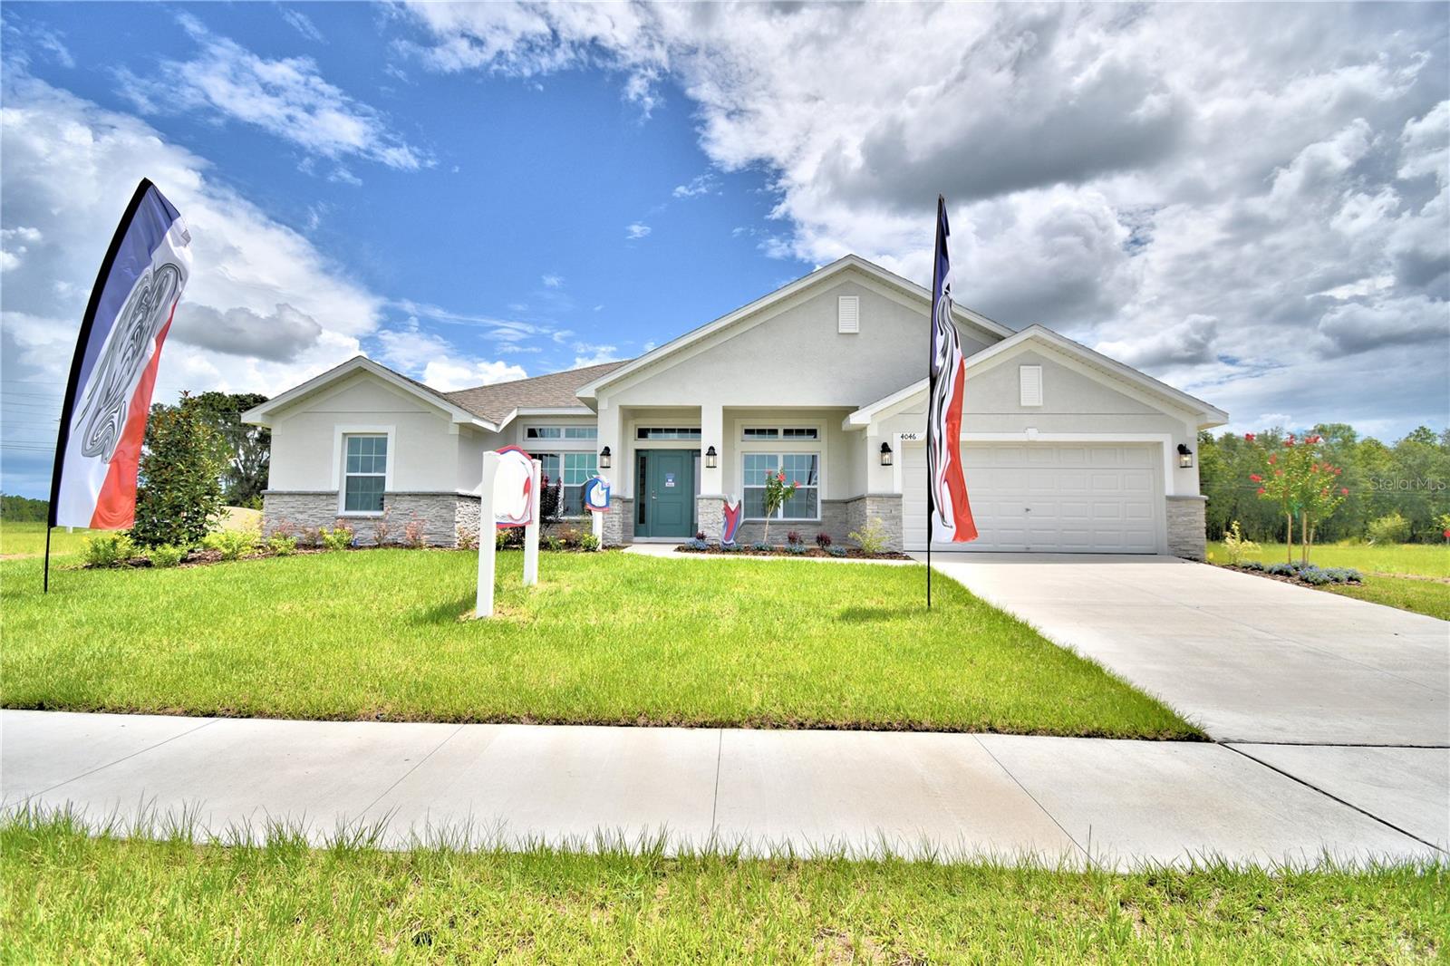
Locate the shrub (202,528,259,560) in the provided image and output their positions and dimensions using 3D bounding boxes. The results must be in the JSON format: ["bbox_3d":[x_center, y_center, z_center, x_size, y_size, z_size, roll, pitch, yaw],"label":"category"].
[{"bbox_3d":[-8.328,1.030,10.183,0.720,0.570,0.720,4,-5,-39],"label":"shrub"}]

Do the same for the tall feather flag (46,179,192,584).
[{"bbox_3d":[-7.462,-1.306,7.450,0.250,5.100,0.950,-3,-6,43],"label":"tall feather flag"}]

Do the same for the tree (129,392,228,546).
[{"bbox_3d":[-9.313,-0.159,10.307,1.220,2.810,1.220,4,-6,-42],"label":"tree"}]

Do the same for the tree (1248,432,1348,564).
[{"bbox_3d":[9.719,0.279,10.237,1.200,2.310,1.200,-3,-6,43],"label":"tree"}]

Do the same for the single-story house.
[{"bbox_3d":[0.065,-1.183,19.849,18.850,6.200,17.000,0,-4,2],"label":"single-story house"}]

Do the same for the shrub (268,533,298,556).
[{"bbox_3d":[-8.173,1.152,11.172,0.460,0.420,0.460,3,-5,-36],"label":"shrub"}]

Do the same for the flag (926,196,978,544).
[{"bbox_3d":[2.685,-1.473,7.276,0.700,4.360,0.280,4,-5,-39],"label":"flag"}]

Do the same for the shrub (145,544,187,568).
[{"bbox_3d":[-8.594,1.122,9.284,0.460,0.360,0.460,4,-6,-42],"label":"shrub"}]

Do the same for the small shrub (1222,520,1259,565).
[{"bbox_3d":[8.972,1.043,10.512,0.490,0.790,0.490,-3,-5,40],"label":"small shrub"}]

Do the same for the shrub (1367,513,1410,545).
[{"bbox_3d":[34.722,2.397,31.586,1.550,1.710,1.550,4,-6,-42],"label":"shrub"}]

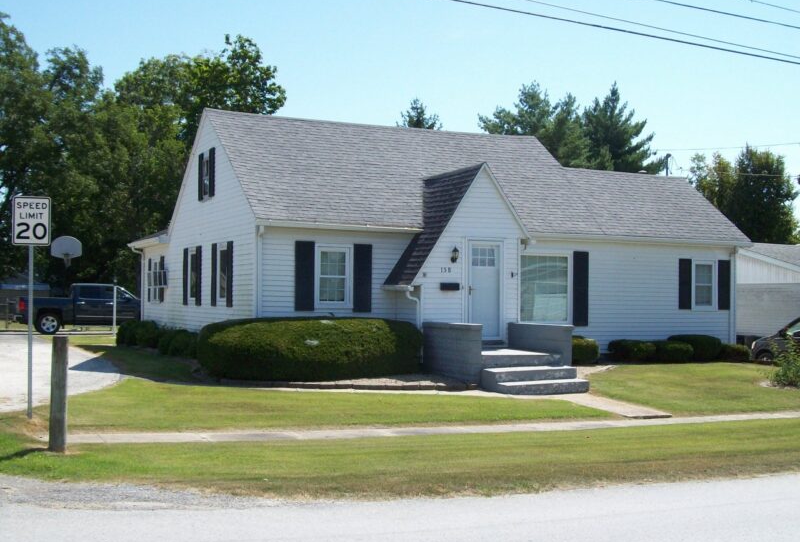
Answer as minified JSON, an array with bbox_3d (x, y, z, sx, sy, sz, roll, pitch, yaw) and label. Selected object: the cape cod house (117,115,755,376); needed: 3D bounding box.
[{"bbox_3d":[0.543,-0.675,27.515,12.852,5.951,12.448,1,-2,-26],"label":"cape cod house"}]

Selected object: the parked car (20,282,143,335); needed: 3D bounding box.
[{"bbox_3d":[-11.594,1.464,39.679,5.840,1.880,2.030,1,-2,-26],"label":"parked car"}]

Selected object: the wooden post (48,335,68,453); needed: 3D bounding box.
[{"bbox_3d":[-3.502,1.258,10.674,0.165,1.194,0.165,1,-2,-26],"label":"wooden post"}]

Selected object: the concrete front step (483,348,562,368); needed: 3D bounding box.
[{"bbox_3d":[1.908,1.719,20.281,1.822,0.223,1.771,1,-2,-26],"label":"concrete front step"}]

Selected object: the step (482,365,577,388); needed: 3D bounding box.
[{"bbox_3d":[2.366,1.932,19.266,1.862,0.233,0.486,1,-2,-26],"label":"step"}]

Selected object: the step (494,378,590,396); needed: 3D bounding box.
[{"bbox_3d":[2.578,2.103,18.757,1.892,0.187,0.526,1,-2,-26],"label":"step"}]

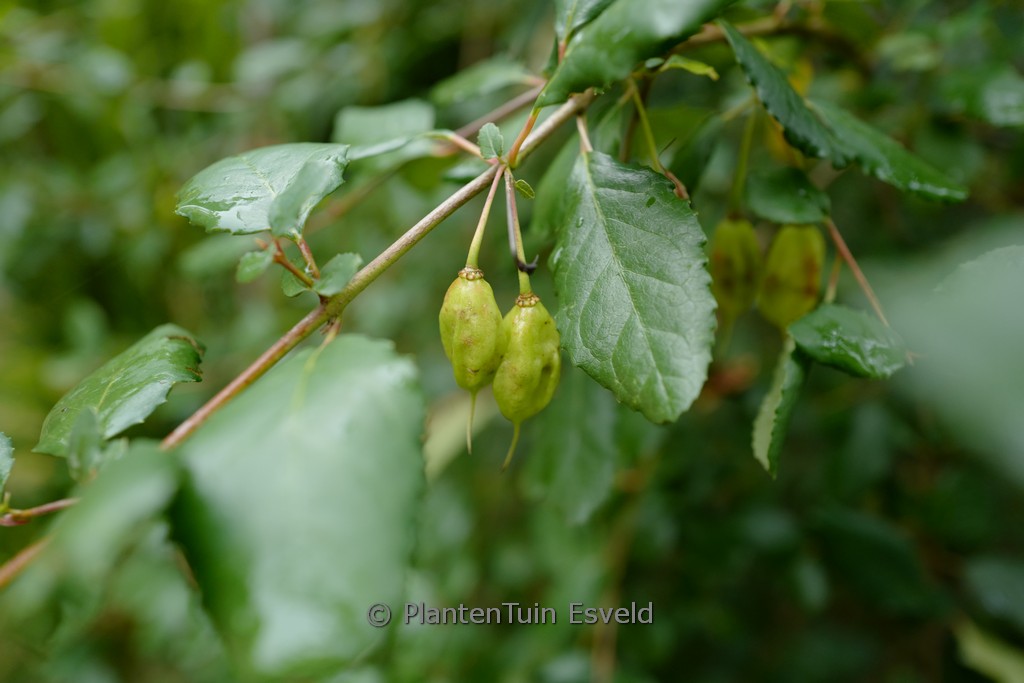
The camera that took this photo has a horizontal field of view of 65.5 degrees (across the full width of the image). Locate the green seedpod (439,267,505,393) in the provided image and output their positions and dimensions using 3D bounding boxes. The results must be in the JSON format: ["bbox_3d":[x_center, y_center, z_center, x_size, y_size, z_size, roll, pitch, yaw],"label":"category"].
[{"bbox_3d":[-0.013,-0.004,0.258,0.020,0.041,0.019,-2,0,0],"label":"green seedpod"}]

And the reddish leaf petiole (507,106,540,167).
[{"bbox_3d":[0.003,-0.065,0.255,0.003,0.021,0.004,24,9,0],"label":"reddish leaf petiole"}]

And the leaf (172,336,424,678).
[{"bbox_3d":[-0.052,0.039,0.205,0.056,0.088,0.018,-4,-26,-2],"label":"leaf"}]

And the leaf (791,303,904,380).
[{"bbox_3d":[0.129,0.000,0.305,0.046,0.014,0.032,8,38,1],"label":"leaf"}]

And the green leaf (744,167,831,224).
[{"bbox_3d":[0.094,-0.050,0.272,0.029,0.008,0.022,14,55,18],"label":"green leaf"}]

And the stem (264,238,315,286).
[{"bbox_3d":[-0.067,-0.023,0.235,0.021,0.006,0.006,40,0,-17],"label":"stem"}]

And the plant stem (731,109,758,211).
[{"bbox_3d":[0.082,-0.065,0.282,0.005,0.037,0.005,13,-7,0],"label":"plant stem"}]

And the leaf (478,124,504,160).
[{"bbox_3d":[-0.007,-0.065,0.258,0.008,0.012,0.004,-11,-6,-2],"label":"leaf"}]

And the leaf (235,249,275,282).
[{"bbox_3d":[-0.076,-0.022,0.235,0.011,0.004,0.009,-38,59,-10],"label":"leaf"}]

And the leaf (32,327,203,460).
[{"bbox_3d":[-0.118,0.015,0.240,0.052,0.013,0.032,-34,47,-13],"label":"leaf"}]

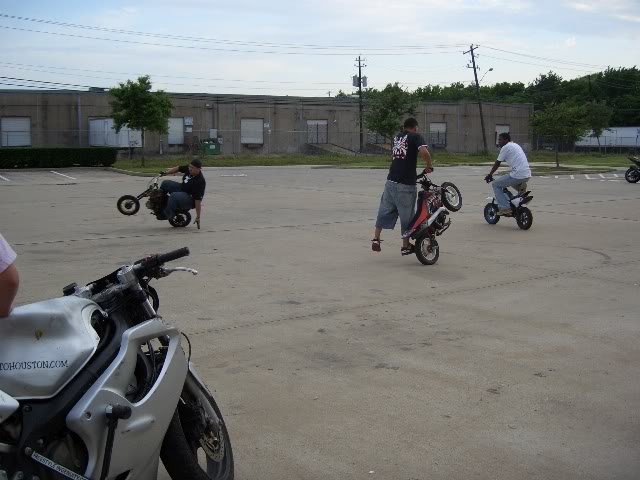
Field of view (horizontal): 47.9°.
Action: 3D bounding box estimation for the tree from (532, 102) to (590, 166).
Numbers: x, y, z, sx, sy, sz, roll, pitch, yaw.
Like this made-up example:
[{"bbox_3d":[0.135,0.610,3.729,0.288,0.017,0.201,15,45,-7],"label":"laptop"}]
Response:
[{"bbox_3d":[11.980,-5.272,36.109,3.037,3.270,3.037,3,8,18],"label":"tree"}]

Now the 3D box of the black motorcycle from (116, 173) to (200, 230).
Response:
[{"bbox_3d":[-2.759,-0.663,12.320,1.350,0.860,0.580,10,24,-15],"label":"black motorcycle"}]

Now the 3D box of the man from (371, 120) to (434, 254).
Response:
[{"bbox_3d":[1.040,-0.662,9.076,0.620,1.749,0.620,7,10,40],"label":"man"}]

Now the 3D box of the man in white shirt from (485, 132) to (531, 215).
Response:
[{"bbox_3d":[3.303,-1.149,12.712,0.500,1.477,0.780,-3,9,-25],"label":"man in white shirt"}]

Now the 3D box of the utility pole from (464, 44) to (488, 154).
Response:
[{"bbox_3d":[16.031,-14.112,72.727,0.900,11.002,1.900,-12,9,-26],"label":"utility pole"}]

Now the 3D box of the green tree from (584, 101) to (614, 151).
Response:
[{"bbox_3d":[29.748,-12.086,77.045,3.678,5.542,3.678,3,9,21],"label":"green tree"}]

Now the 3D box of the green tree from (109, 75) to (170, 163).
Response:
[{"bbox_3d":[-8.777,-5.857,35.536,3.095,4.450,3.095,-2,8,-14],"label":"green tree"}]

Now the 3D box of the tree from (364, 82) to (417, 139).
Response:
[{"bbox_3d":[4.140,-6.870,42.453,3.101,4.708,3.101,1,8,5],"label":"tree"}]

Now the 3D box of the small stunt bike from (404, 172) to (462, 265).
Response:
[{"bbox_3d":[1.406,-0.364,9.195,0.580,0.840,1.280,-10,42,47],"label":"small stunt bike"}]

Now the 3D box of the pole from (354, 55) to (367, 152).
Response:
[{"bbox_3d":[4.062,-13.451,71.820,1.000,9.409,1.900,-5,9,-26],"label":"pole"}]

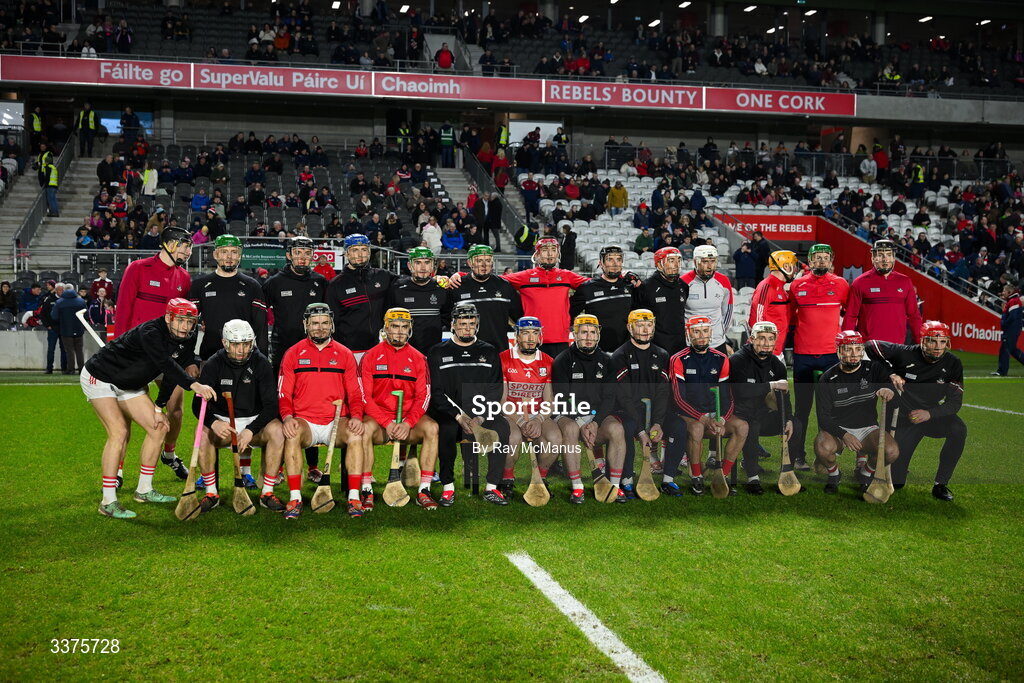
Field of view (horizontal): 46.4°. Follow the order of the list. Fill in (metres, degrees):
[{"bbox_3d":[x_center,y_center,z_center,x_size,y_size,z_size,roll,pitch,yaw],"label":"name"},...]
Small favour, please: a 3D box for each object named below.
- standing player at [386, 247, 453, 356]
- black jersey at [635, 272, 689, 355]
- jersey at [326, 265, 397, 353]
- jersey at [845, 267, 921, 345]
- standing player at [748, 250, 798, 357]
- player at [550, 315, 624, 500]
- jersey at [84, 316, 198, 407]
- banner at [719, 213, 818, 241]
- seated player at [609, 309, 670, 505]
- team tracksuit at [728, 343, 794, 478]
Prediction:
[{"bbox_3d":[-0.697,0.170,9.100,0.550,1.790,0.350,0,2,-8],"label":"standing player"},{"bbox_3d":[1.226,-0.217,9.800,0.540,0.720,0.340,-1,2,-23],"label":"black jersey"},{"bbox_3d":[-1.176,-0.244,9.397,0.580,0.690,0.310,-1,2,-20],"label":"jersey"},{"bbox_3d":[3.094,-0.236,9.950,0.610,0.740,0.300,0,2,6],"label":"jersey"},{"bbox_3d":[2.168,0.146,9.988,0.400,1.840,0.520,2,2,44],"label":"standing player"},{"bbox_3d":[0.559,0.455,8.620,0.520,1.297,0.800,0,2,-4],"label":"player"},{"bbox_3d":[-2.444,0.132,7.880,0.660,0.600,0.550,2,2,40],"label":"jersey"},{"bbox_3d":[8.209,-3.705,39.000,3.700,0.820,0.100,0,2,-12],"label":"banner"},{"bbox_3d":[0.996,0.427,8.850,0.530,1.342,0.800,0,2,-4],"label":"seated player"},{"bbox_3d":[1.900,0.514,9.060,0.500,1.007,0.700,0,2,-5],"label":"team tracksuit"}]

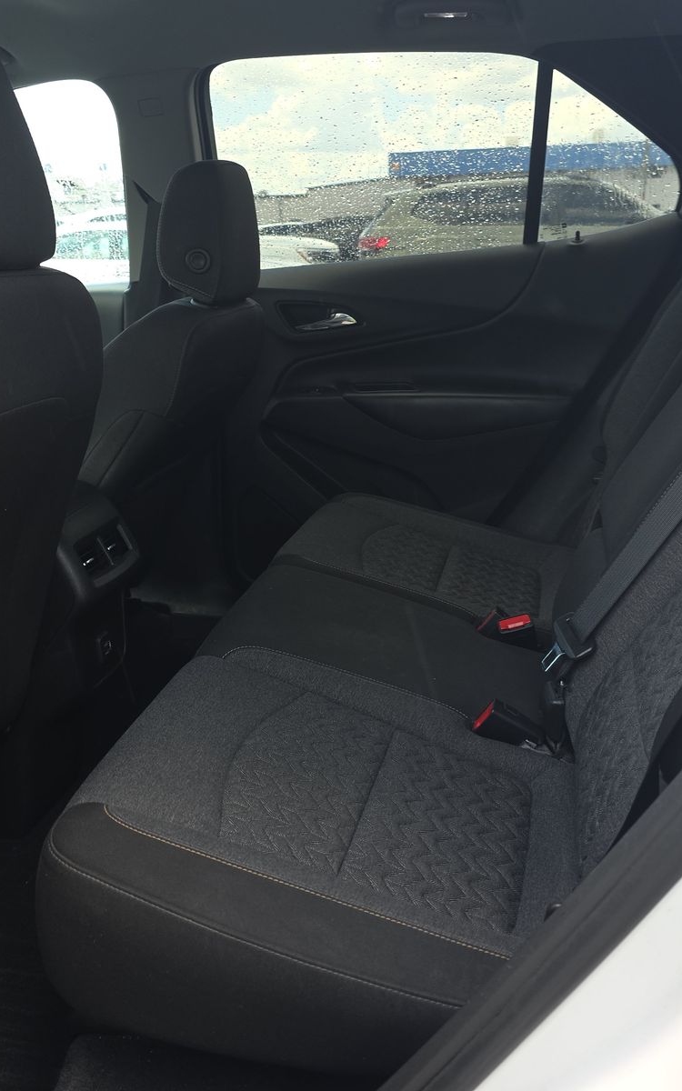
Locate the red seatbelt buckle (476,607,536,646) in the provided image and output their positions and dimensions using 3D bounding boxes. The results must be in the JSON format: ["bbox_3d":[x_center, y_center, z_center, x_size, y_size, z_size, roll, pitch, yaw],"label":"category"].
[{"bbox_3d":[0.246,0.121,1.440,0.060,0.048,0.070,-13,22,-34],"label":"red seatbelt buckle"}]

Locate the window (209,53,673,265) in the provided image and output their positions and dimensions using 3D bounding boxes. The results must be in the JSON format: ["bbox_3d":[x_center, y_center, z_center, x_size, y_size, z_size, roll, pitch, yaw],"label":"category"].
[{"bbox_3d":[0.183,-0.703,1.807,0.870,0.380,0.040,4,36,12],"label":"window"}]

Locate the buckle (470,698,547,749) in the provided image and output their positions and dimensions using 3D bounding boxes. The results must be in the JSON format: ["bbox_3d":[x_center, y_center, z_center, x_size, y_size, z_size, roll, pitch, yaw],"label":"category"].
[{"bbox_3d":[0.203,0.215,1.160,0.085,0.042,0.032,21,21,6],"label":"buckle"}]

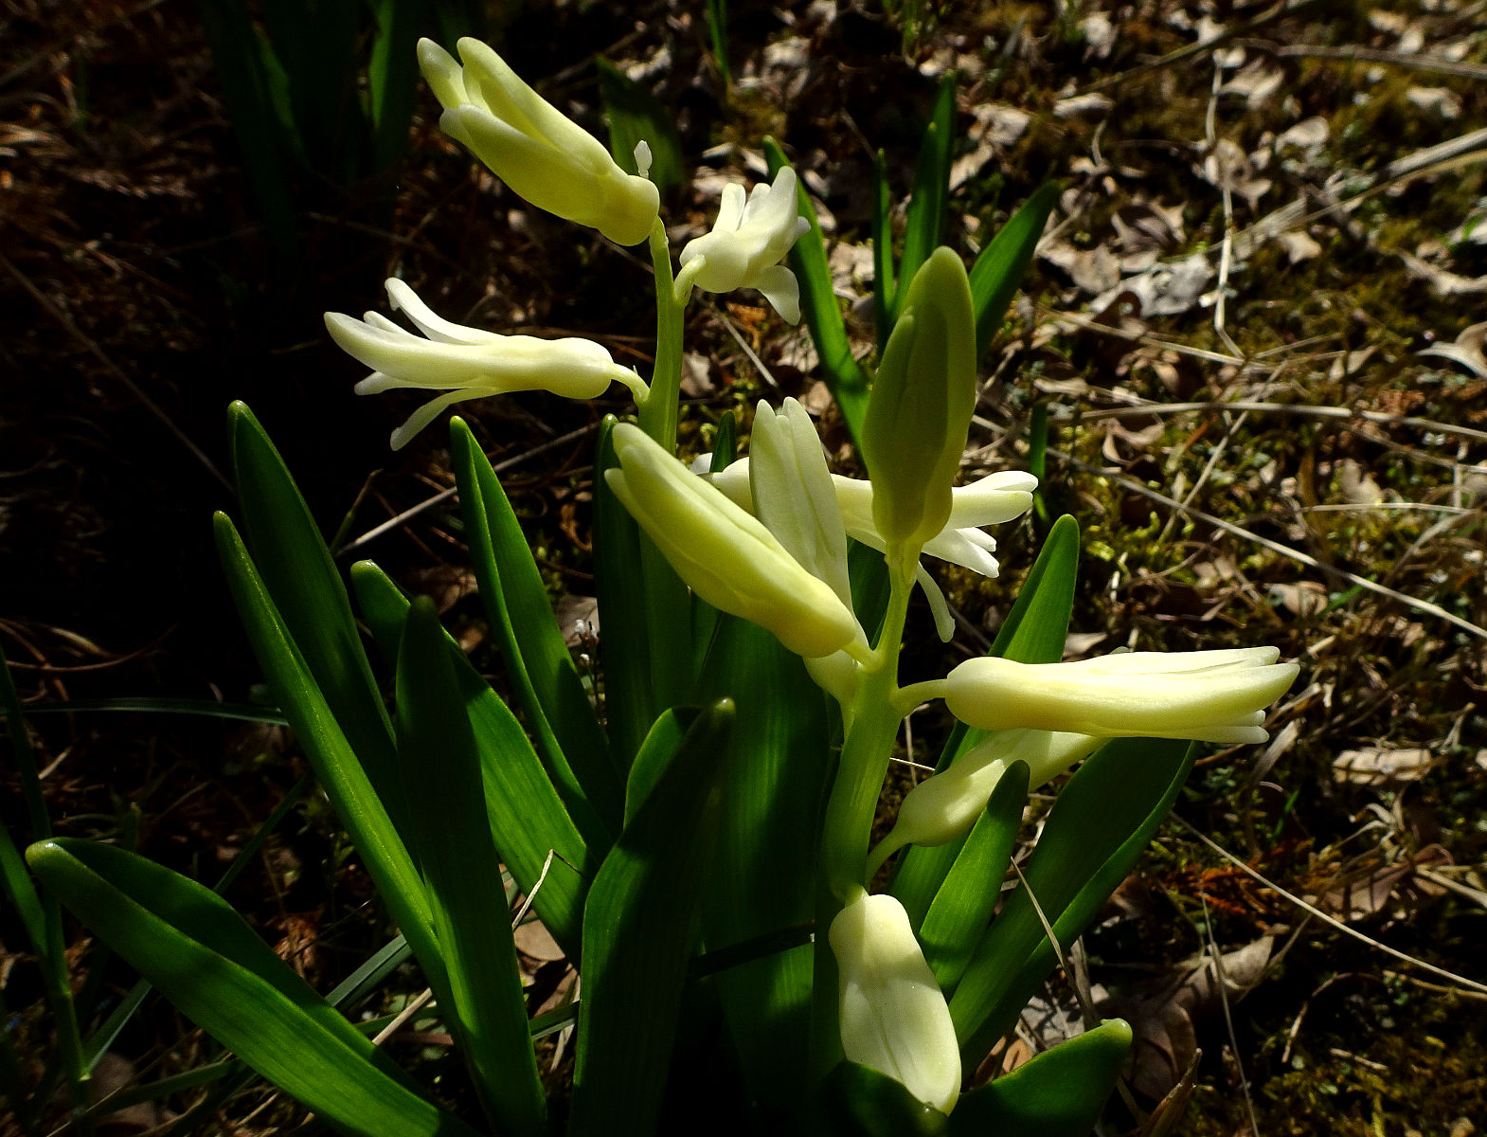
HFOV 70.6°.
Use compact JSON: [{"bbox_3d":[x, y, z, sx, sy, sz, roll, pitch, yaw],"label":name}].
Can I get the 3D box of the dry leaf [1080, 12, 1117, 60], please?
[{"bbox_3d":[0.271,-0.407,0.803,0.021,0.030,0.025,13,47,12],"label":"dry leaf"}]

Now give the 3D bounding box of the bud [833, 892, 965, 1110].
[{"bbox_3d":[0.025,0.073,0.178,0.018,0.018,0.042,-6,27,-7],"label":"bud"}]

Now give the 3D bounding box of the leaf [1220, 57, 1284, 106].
[{"bbox_3d":[0.363,-0.348,0.751,0.036,0.023,0.033,19,49,17],"label":"leaf"}]

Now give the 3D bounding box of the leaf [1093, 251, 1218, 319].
[{"bbox_3d":[0.224,-0.155,0.574,0.061,0.011,0.046,18,49,16],"label":"leaf"}]

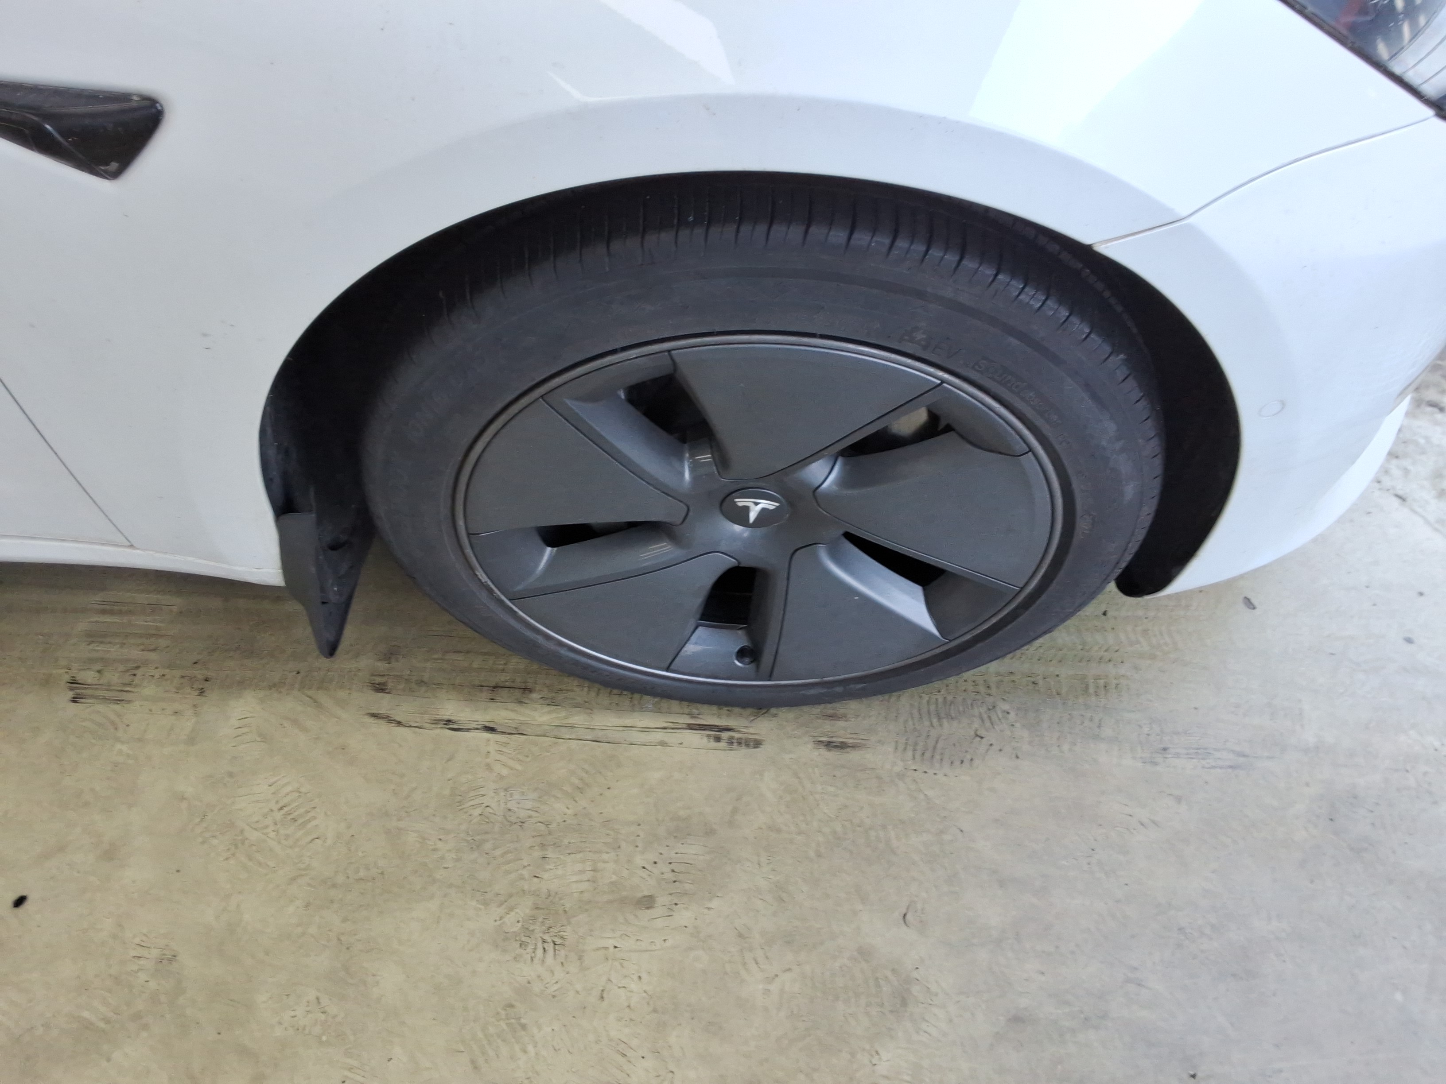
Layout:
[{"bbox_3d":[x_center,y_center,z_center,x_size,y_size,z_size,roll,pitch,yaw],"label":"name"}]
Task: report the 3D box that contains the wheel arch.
[{"bbox_3d":[0.010,-0.163,0.982,0.850,0.580,0.290,1,55,1],"label":"wheel arch"}]

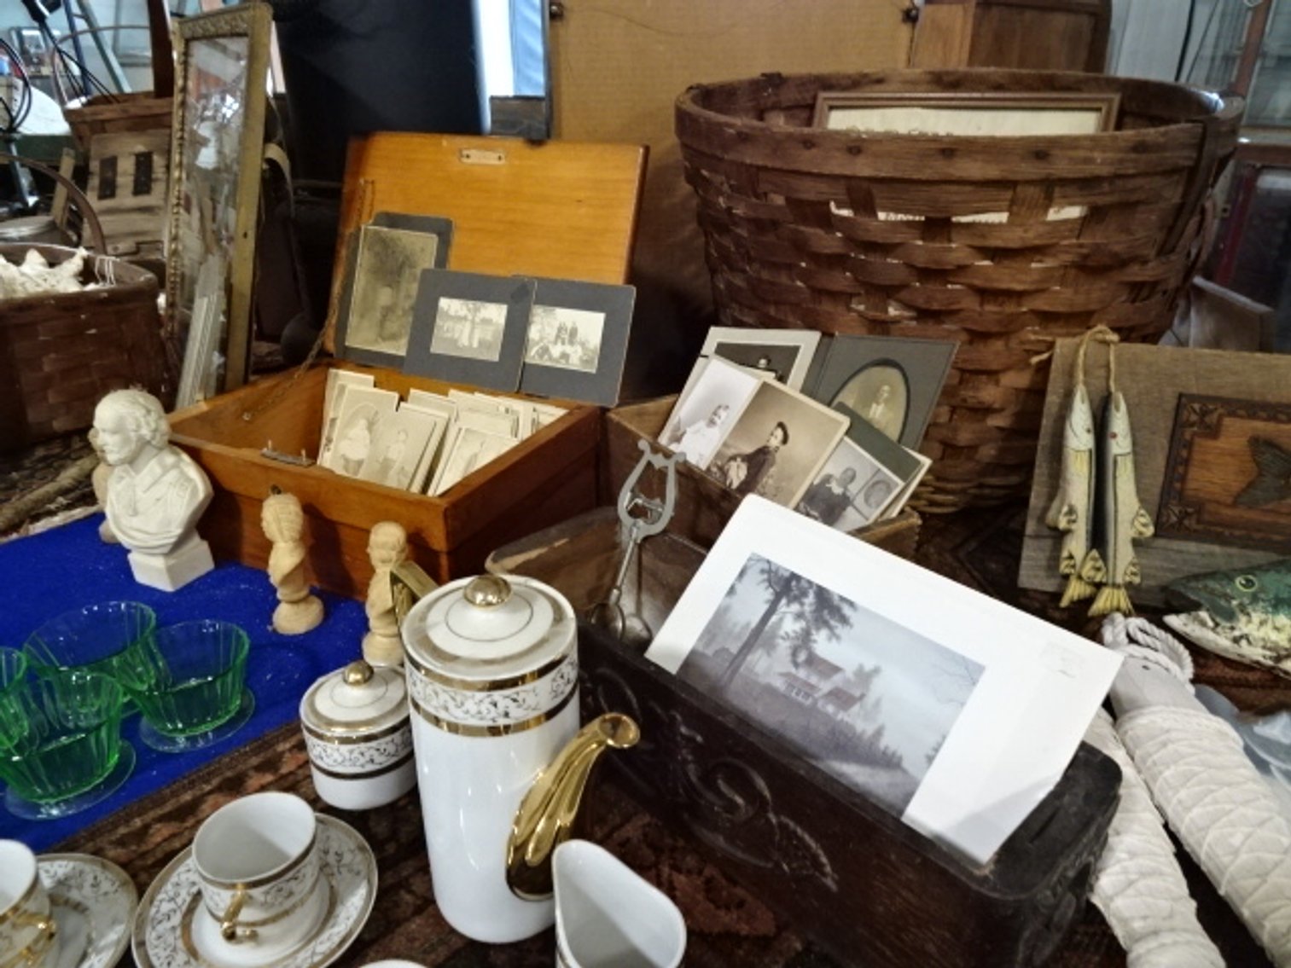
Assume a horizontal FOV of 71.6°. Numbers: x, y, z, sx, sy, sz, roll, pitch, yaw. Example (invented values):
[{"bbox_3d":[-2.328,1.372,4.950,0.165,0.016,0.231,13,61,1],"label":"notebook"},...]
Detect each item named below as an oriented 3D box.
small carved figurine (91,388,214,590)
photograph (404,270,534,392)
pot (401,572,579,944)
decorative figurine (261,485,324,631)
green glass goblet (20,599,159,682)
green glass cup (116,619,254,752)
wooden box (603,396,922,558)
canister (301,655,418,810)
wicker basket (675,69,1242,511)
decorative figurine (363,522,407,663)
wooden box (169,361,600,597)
[{"bbox_3d":[-0.433,0.003,0.803,0.101,0.189,0.070,12,28,16],"label":"small carved figurine"},{"bbox_3d":[-0.194,-0.171,0.985,0.147,0.120,0.004,11,4,20],"label":"photograph"},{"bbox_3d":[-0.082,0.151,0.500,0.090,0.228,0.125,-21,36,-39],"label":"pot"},{"bbox_3d":[-0.304,0.063,0.762,0.048,0.129,0.044,-1,28,-9],"label":"decorative figurine"},{"bbox_3d":[-0.417,0.137,0.686,0.085,0.058,0.085,3,27,0],"label":"green glass goblet"},{"bbox_3d":[-0.337,0.151,0.666,0.085,0.058,0.085,3,27,-1],"label":"green glass cup"},{"bbox_3d":[0.093,0.026,0.876,0.108,0.120,0.317,-15,32,-31],"label":"wooden box"},{"bbox_3d":[-0.192,0.162,0.610,0.077,0.101,0.077,3,27,0],"label":"canister"},{"bbox_3d":[0.315,-0.243,1.070,0.576,0.399,0.576,3,27,0],"label":"wicker basket"},{"bbox_3d":[-0.212,0.086,0.729,0.038,0.126,0.041,-4,28,-13],"label":"decorative figurine"},{"bbox_3d":[-0.267,-0.014,0.923,0.345,0.121,0.265,14,29,20],"label":"wooden box"}]

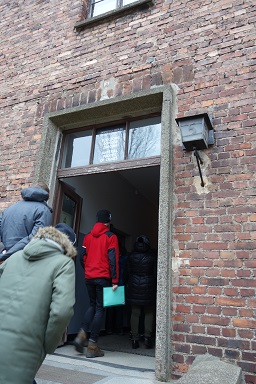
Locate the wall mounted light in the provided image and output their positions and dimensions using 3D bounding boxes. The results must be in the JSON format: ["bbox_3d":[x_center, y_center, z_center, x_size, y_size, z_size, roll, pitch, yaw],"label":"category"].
[{"bbox_3d":[0.657,-0.371,2.840,0.290,0.530,0.541,-5,-21,23],"label":"wall mounted light"}]

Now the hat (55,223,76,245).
[{"bbox_3d":[-0.472,0.320,2.220,0.190,0.180,0.220,-2,-35,15],"label":"hat"}]

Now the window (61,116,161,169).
[{"bbox_3d":[-0.250,-0.653,4.034,1.560,0.609,0.080,-5,-21,23],"label":"window"}]

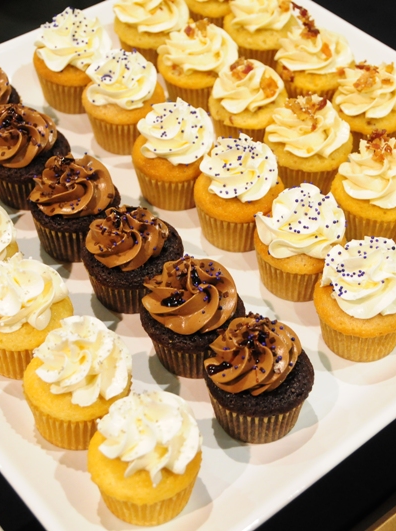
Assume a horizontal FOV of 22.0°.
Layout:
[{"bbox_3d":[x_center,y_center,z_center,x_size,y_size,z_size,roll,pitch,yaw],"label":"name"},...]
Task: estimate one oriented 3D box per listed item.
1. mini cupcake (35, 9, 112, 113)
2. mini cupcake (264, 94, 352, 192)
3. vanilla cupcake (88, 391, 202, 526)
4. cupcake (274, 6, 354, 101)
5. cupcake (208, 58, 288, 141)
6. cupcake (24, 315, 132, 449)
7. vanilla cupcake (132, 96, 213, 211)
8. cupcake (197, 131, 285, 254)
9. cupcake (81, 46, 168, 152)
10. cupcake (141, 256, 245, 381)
[{"bbox_3d":[-0.076,-0.126,0.623,0.048,0.058,0.048,3,45,0],"label":"mini cupcake"},{"bbox_3d":[0.065,-0.072,0.593,0.051,0.058,0.051,1,46,0],"label":"mini cupcake"},{"bbox_3d":[-0.022,0.078,0.423,0.047,0.056,0.047,3,45,0],"label":"vanilla cupcake"},{"bbox_3d":[0.075,-0.130,0.646,0.050,0.064,0.050,1,46,0],"label":"cupcake"},{"bbox_3d":[0.030,-0.094,0.601,0.047,0.053,0.047,3,45,0],"label":"cupcake"},{"bbox_3d":[-0.053,0.050,0.449,0.047,0.057,0.047,3,45,0],"label":"cupcake"},{"bbox_3d":[-0.014,-0.067,0.585,0.049,0.062,0.049,1,46,0],"label":"vanilla cupcake"},{"bbox_3d":[0.023,-0.043,0.560,0.050,0.064,0.050,1,46,0],"label":"cupcake"},{"bbox_3d":[-0.042,-0.097,0.583,0.049,0.056,0.049,1,46,-1],"label":"cupcake"},{"bbox_3d":[-0.002,0.021,0.499,0.051,0.061,0.051,1,46,0],"label":"cupcake"}]

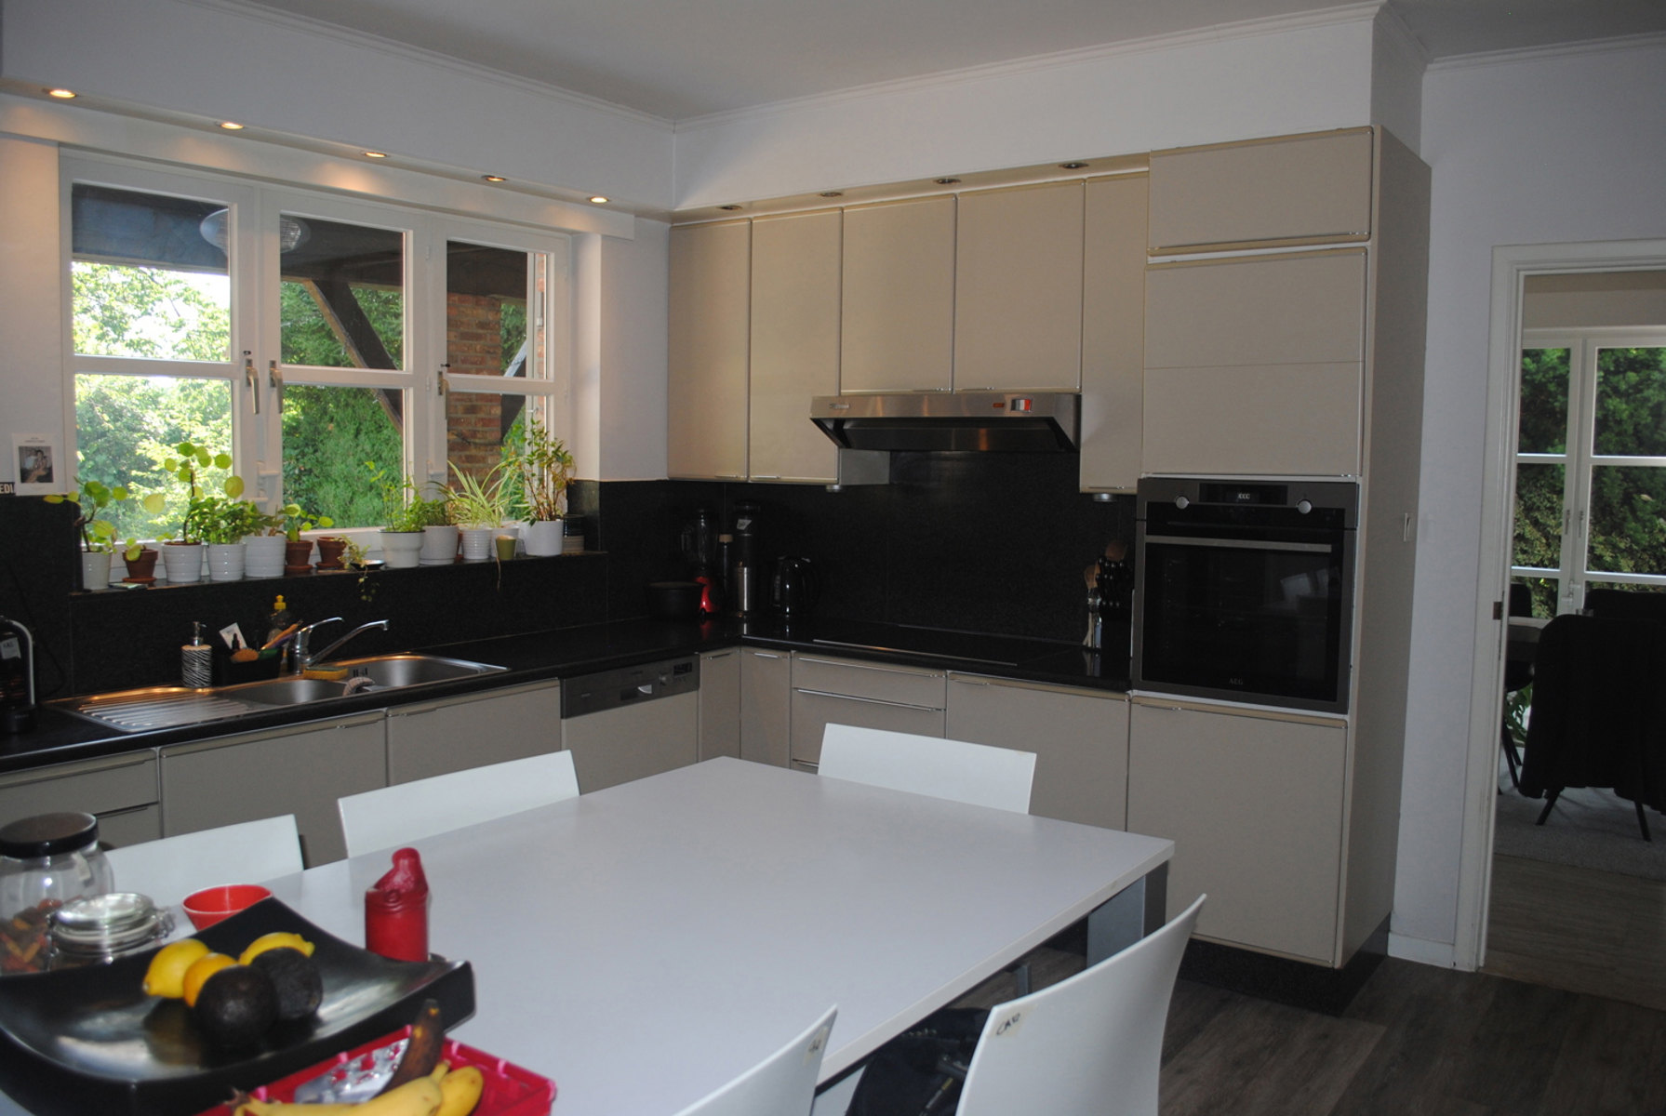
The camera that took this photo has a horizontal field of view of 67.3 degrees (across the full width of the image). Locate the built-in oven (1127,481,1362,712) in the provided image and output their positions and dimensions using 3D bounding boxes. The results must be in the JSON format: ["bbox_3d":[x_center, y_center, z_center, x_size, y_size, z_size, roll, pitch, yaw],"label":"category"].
[{"bbox_3d":[1.255,0.075,3.598,0.596,0.598,0.566,4,6,36],"label":"built-in oven"}]

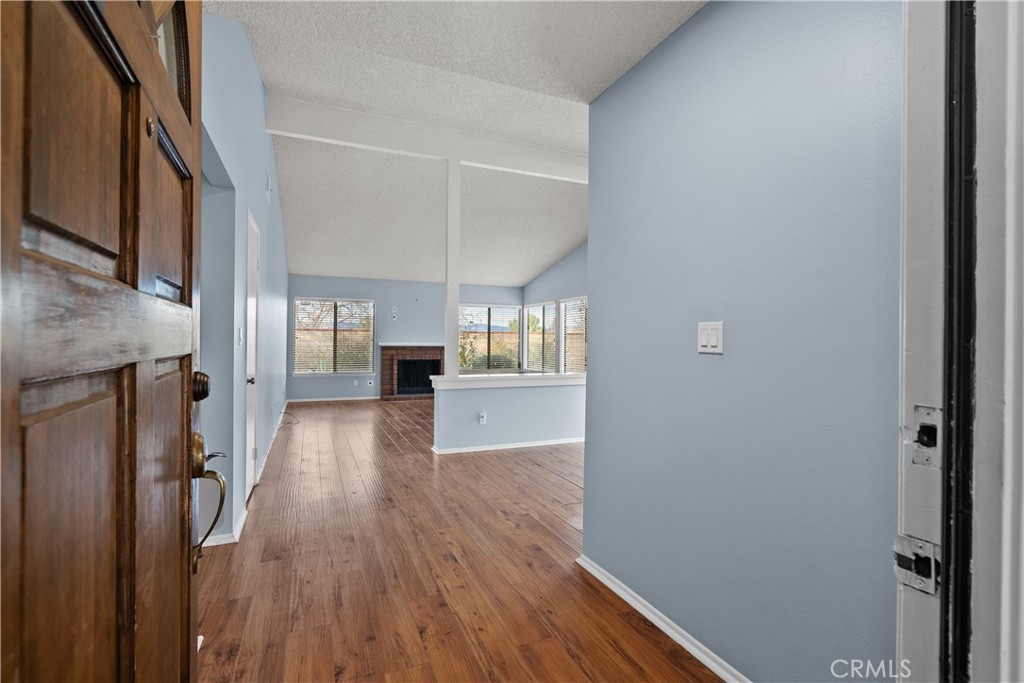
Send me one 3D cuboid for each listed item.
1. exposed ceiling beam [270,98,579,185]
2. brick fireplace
[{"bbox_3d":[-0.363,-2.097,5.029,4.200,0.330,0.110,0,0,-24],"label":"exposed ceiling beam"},{"bbox_3d":[-1.925,0.615,9.501,1.560,1.135,0.480,0,0,-24],"label":"brick fireplace"}]

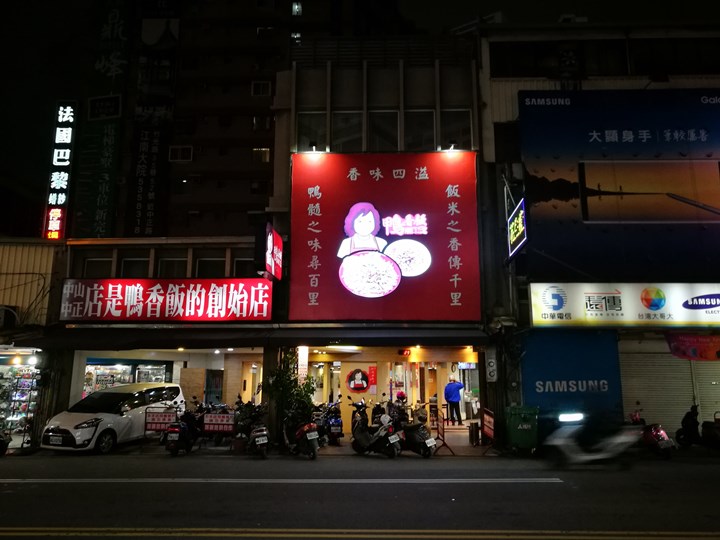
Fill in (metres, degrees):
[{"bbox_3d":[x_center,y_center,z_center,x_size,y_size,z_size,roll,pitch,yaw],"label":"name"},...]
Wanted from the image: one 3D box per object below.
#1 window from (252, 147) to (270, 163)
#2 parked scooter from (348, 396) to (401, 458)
[{"bbox_3d":[-7.929,-9.259,45.206,1.449,1.284,0.150,0,-11,1],"label":"window"},{"bbox_3d":[0.325,3.547,12.643,0.680,1.200,1.750,9,-14,-38],"label":"parked scooter"}]

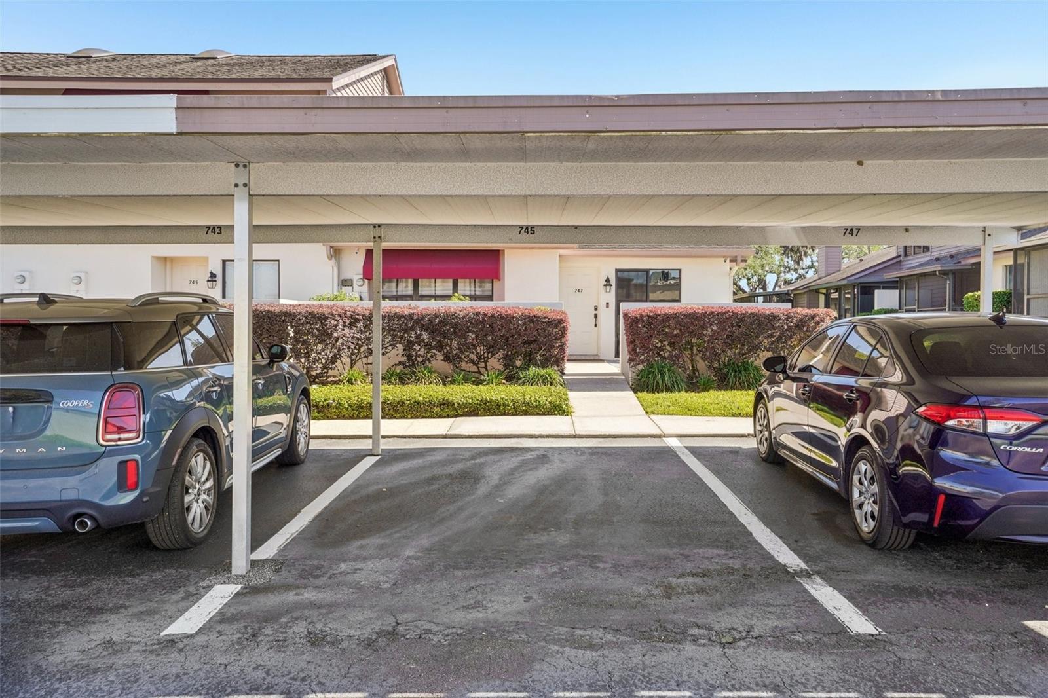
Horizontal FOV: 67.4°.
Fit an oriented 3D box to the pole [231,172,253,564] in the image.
[{"bbox_3d":[-1.608,0.117,4.480,0.085,2.320,0.080,0,2,1],"label":"pole"}]

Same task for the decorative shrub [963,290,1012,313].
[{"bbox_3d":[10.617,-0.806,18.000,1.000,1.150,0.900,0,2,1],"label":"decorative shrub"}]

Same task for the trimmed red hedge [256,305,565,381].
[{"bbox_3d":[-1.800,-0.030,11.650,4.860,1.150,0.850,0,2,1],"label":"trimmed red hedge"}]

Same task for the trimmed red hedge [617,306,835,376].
[{"bbox_3d":[2.980,-0.030,11.650,2.950,1.150,0.850,0,2,1],"label":"trimmed red hedge"}]

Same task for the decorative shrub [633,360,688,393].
[{"bbox_3d":[1.978,0.410,11.400,0.800,0.480,0.700,0,2,1],"label":"decorative shrub"}]

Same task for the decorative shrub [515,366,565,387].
[{"bbox_3d":[0.227,0.429,11.450,0.720,0.360,0.650,0,2,1],"label":"decorative shrub"}]

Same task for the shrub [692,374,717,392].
[{"bbox_3d":[2.614,0.491,11.350,0.370,0.270,0.350,0,2,1],"label":"shrub"}]

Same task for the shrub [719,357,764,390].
[{"bbox_3d":[3.194,0.383,11.500,0.680,0.470,0.620,0,2,1],"label":"shrub"}]

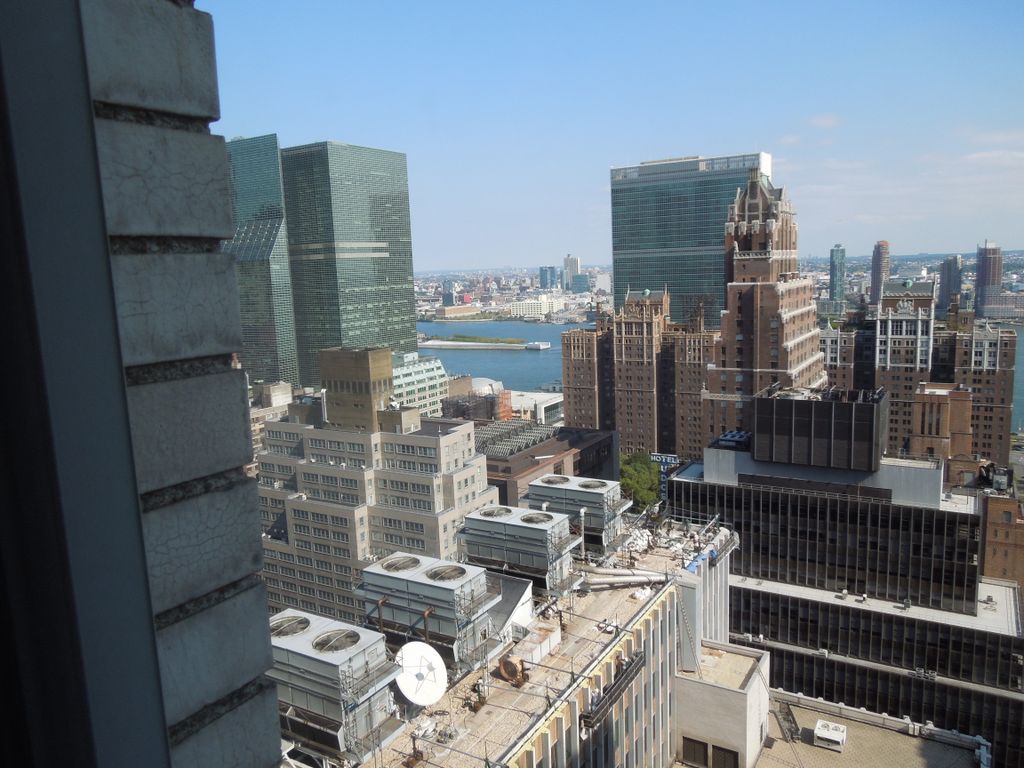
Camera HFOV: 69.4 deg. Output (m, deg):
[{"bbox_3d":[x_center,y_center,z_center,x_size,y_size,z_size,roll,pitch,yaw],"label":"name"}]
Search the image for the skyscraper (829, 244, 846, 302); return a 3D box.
[{"bbox_3d":[556.150,-177.360,1262.300,20.500,117.500,28.000,0,9,15],"label":"skyscraper"}]

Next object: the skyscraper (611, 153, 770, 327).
[{"bbox_3d":[104.760,-51.730,439.960,86.700,154.000,22.000,3,10,31],"label":"skyscraper"}]

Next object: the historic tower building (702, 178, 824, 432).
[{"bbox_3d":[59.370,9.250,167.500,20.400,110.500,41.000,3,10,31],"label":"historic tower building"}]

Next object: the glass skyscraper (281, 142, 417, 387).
[{"bbox_3d":[-74.360,-30.990,353.640,30.200,154.000,51.500,3,10,31],"label":"glass skyscraper"}]

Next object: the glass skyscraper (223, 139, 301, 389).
[{"bbox_3d":[-102.440,-23.900,316.380,36.700,154.000,28.400,3,10,31],"label":"glass skyscraper"}]

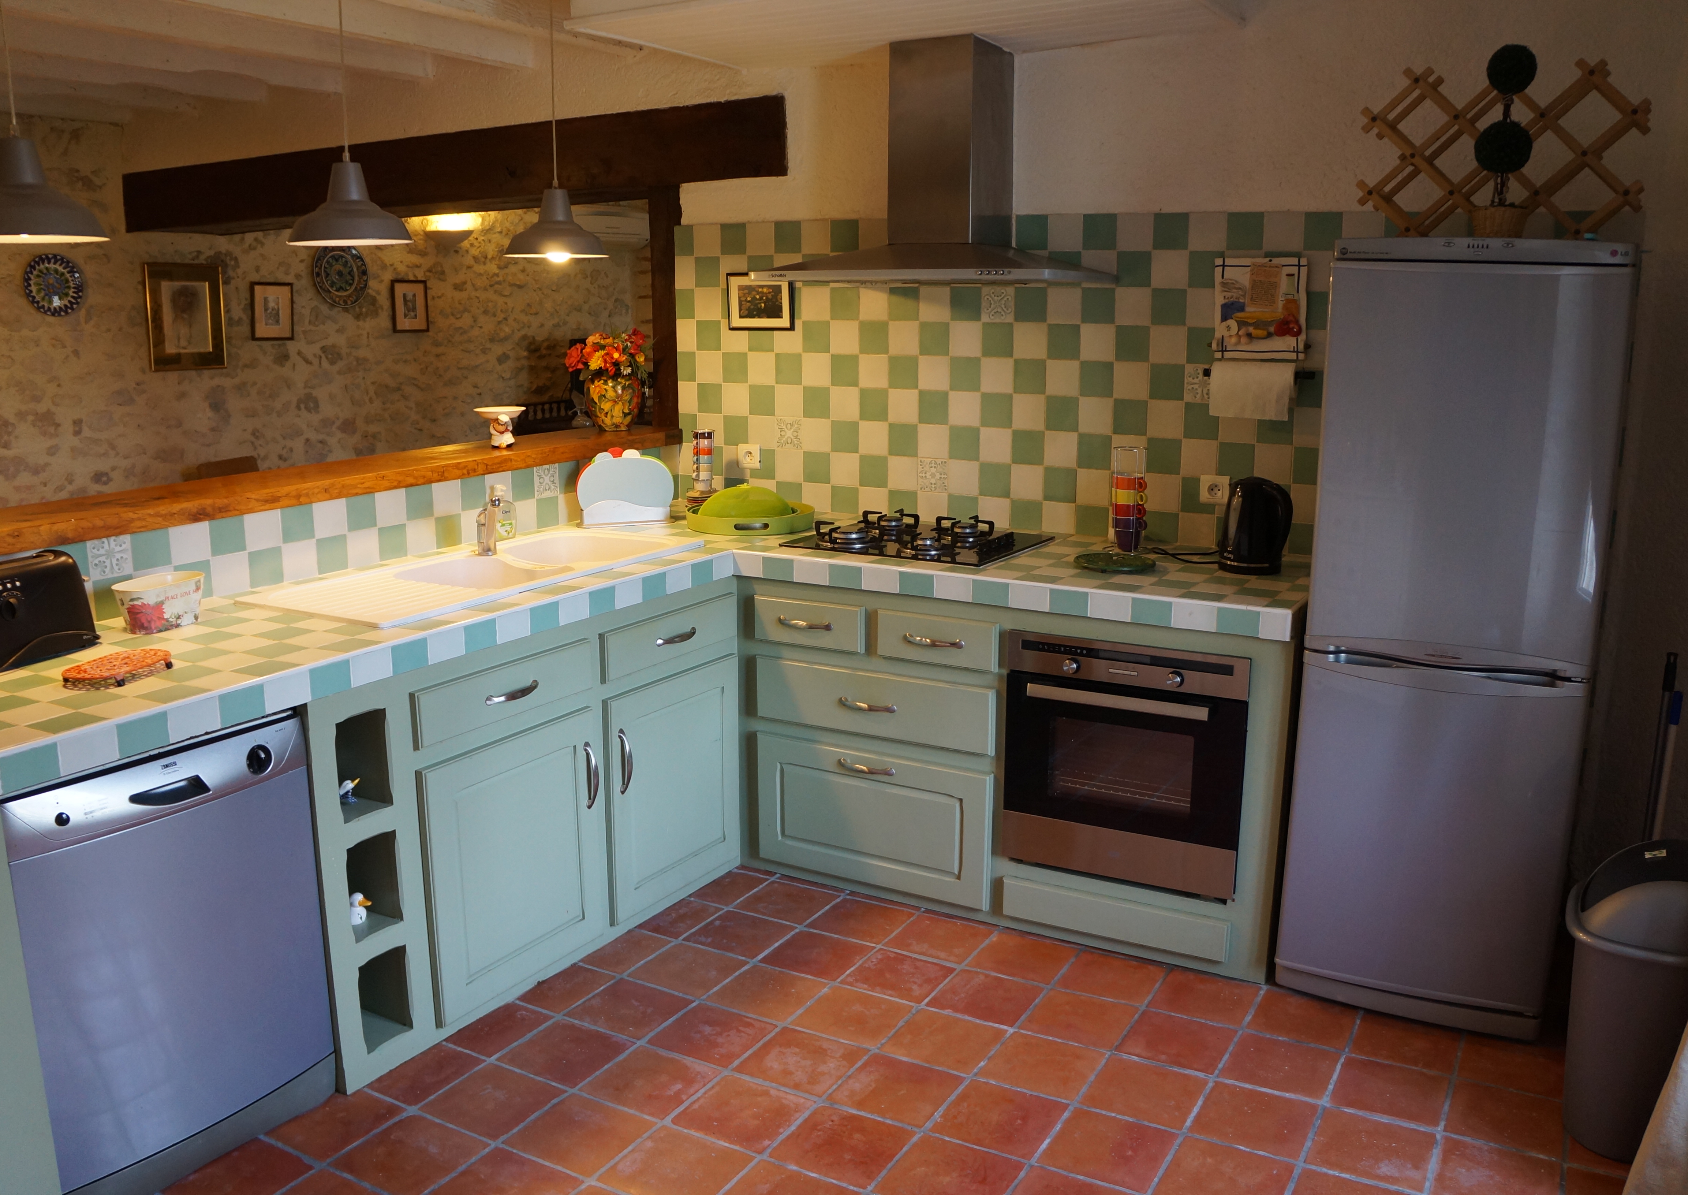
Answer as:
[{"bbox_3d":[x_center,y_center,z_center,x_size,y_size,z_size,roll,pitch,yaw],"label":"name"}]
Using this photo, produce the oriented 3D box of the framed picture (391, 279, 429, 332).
[{"bbox_3d":[-2.365,-1.589,7.346,0.020,0.288,0.255,7,14,28],"label":"framed picture"}]

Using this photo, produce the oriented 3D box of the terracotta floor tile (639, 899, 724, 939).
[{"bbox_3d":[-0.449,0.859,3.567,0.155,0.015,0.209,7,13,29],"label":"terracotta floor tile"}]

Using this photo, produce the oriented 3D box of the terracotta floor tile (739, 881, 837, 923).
[{"bbox_3d":[-0.152,0.820,3.592,0.220,0.015,0.225,7,14,29],"label":"terracotta floor tile"}]

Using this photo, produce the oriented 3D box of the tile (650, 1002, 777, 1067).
[{"bbox_3d":[-0.281,0.951,2.911,0.212,0.017,0.209,6,13,29],"label":"tile"}]

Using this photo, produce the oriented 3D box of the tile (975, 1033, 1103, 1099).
[{"bbox_3d":[0.415,0.991,2.833,0.216,0.015,0.216,7,13,28],"label":"tile"}]

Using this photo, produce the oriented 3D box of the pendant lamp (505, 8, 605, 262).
[{"bbox_3d":[-0.725,-1.167,3.376,0.271,0.670,0.271,7,14,29],"label":"pendant lamp"}]

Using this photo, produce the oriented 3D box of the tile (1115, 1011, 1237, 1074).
[{"bbox_3d":[0.707,0.947,2.860,0.208,0.015,0.208,7,14,28],"label":"tile"}]

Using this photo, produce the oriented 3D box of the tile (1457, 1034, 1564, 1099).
[{"bbox_3d":[1.373,0.969,2.778,0.220,0.015,0.220,7,14,29],"label":"tile"}]

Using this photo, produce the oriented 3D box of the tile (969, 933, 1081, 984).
[{"bbox_3d":[0.433,0.883,3.269,0.212,0.017,0.209,6,13,29],"label":"tile"}]

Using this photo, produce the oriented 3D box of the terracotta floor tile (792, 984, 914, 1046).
[{"bbox_3d":[0.021,0.951,3.050,0.216,0.015,0.216,7,13,28],"label":"terracotta floor tile"}]

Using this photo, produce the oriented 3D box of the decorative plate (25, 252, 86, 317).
[{"bbox_3d":[-3.251,-1.285,5.544,0.030,0.278,0.278,7,14,29],"label":"decorative plate"}]

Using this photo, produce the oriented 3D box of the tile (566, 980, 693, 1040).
[{"bbox_3d":[-0.476,0.920,3.005,0.208,0.015,0.208,7,14,28],"label":"tile"}]

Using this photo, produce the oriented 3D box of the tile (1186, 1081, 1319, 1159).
[{"bbox_3d":[0.799,1.024,2.616,0.216,0.015,0.216,7,13,28],"label":"tile"}]

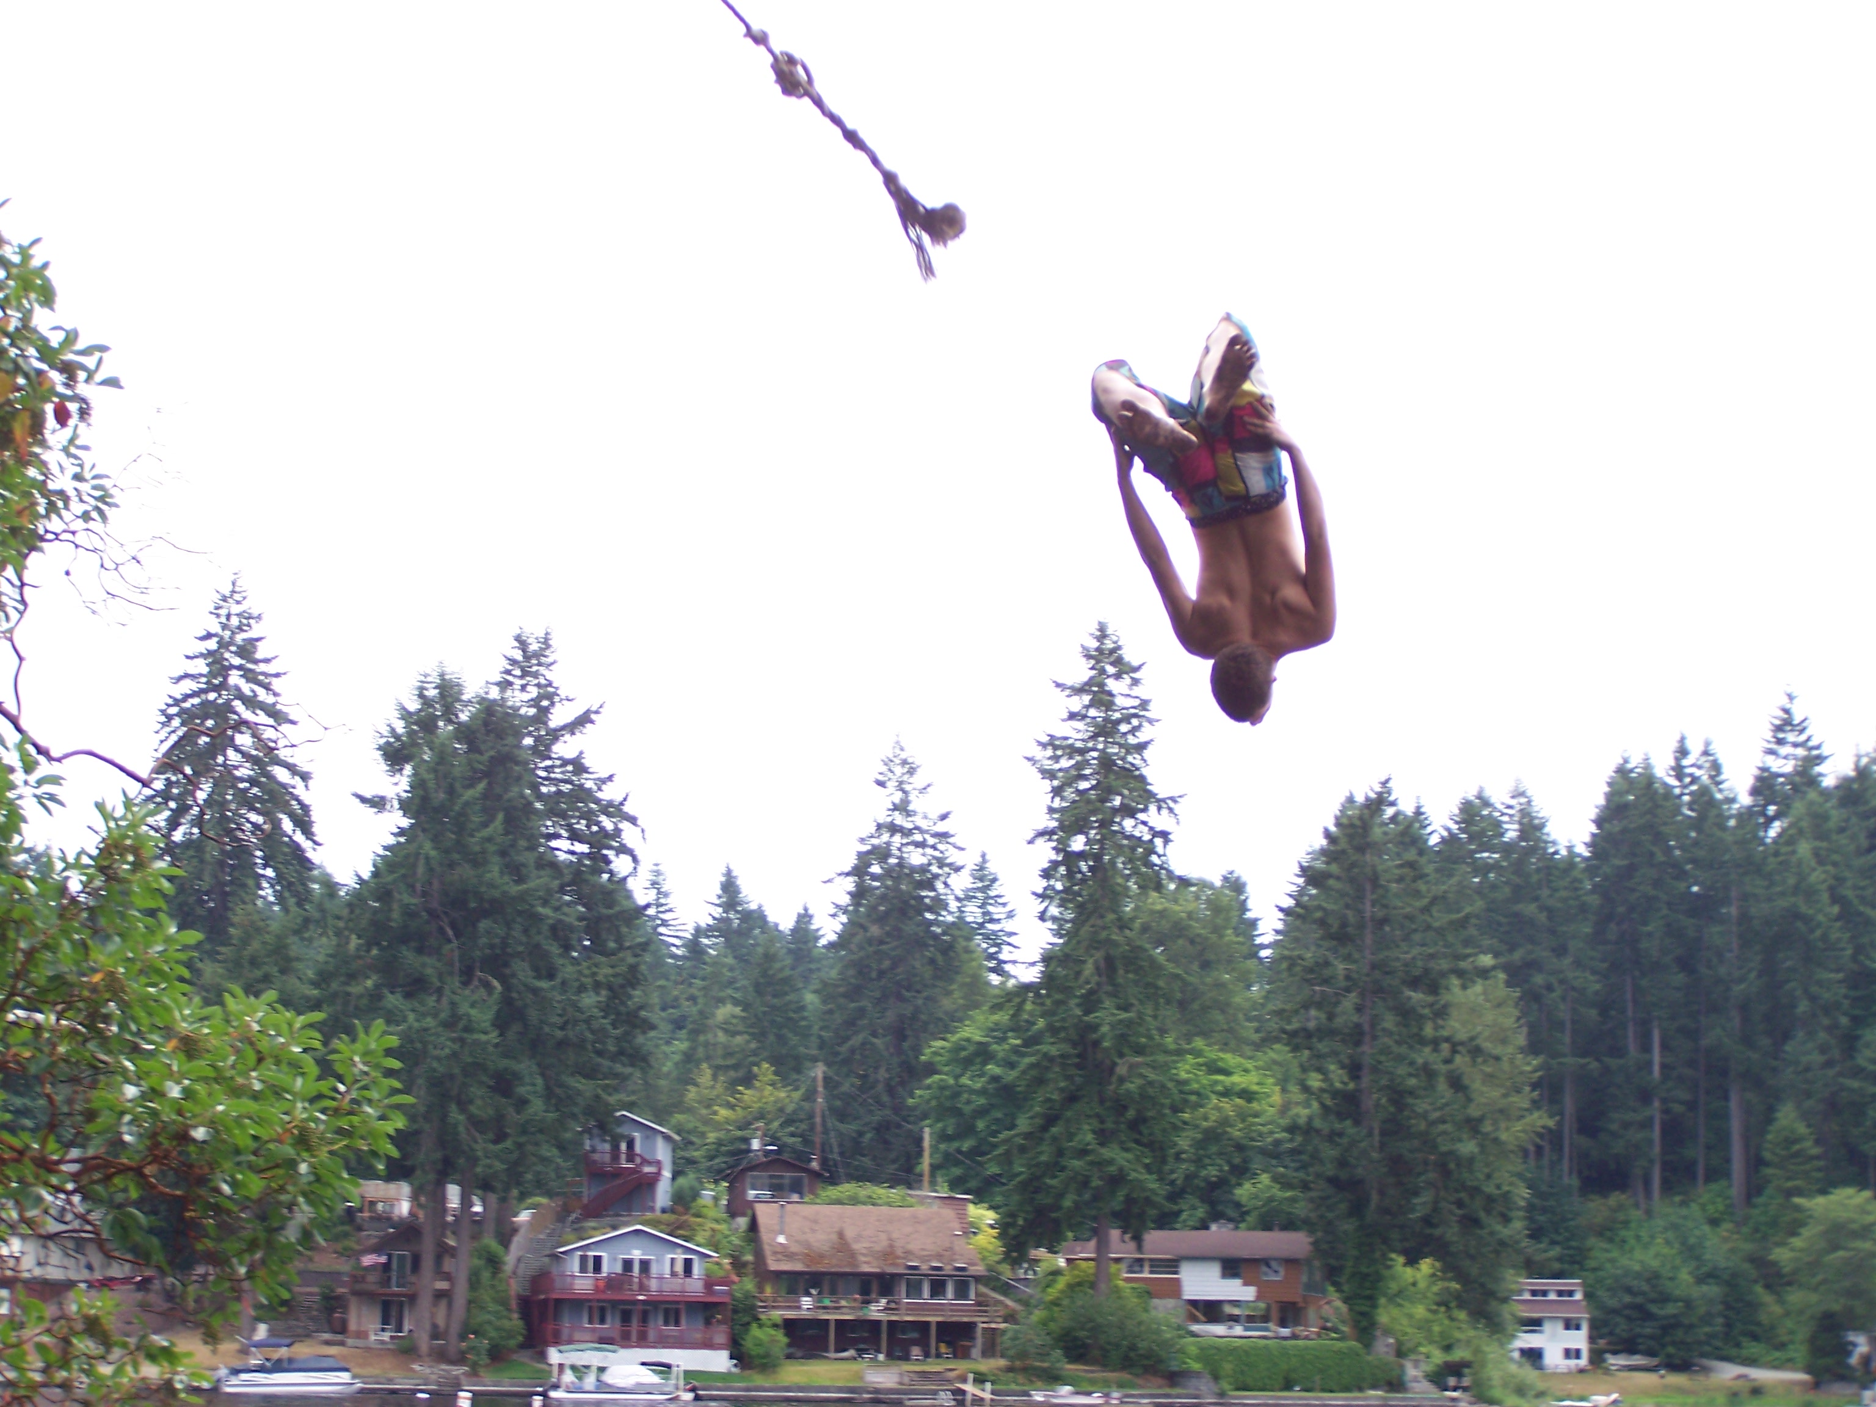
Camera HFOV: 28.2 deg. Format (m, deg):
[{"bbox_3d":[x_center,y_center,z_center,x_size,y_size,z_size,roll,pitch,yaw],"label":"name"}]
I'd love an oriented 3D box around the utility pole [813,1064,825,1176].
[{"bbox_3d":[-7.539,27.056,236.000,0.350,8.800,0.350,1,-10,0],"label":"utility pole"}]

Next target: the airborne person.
[{"bbox_3d":[0.776,-0.516,10.500,0.660,1.120,0.660,-2,3,5],"label":"airborne person"}]

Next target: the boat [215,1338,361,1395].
[{"bbox_3d":[-31.984,32.597,184.000,6.700,2.650,2.500,1,-10,0],"label":"boat"}]

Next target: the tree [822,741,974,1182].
[{"bbox_3d":[-2.927,18.741,262.000,10.300,31.500,10.300,1,-10,0],"label":"tree"}]

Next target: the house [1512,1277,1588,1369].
[{"bbox_3d":[53.309,54.010,325.000,6.800,7.900,8.000,0,-10,6],"label":"house"}]

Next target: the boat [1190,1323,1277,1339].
[{"bbox_3d":[16.581,35.478,211.000,5.000,1.250,1.900,1,-10,0],"label":"boat"}]

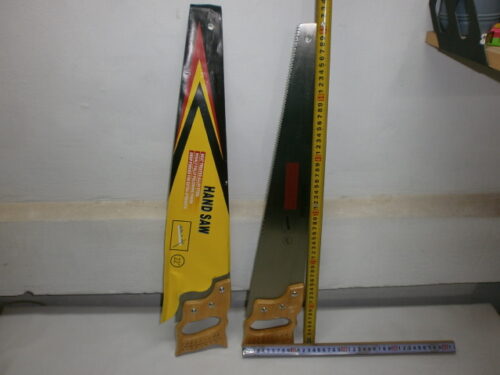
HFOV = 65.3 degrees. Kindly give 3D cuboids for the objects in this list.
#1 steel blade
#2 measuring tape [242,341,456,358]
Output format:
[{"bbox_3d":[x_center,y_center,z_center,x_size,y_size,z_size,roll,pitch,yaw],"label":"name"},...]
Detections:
[{"bbox_3d":[0.048,0.037,0.687,0.118,0.605,0.025,1,20,-1],"label":"steel blade"},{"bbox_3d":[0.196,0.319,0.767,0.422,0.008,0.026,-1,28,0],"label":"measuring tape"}]

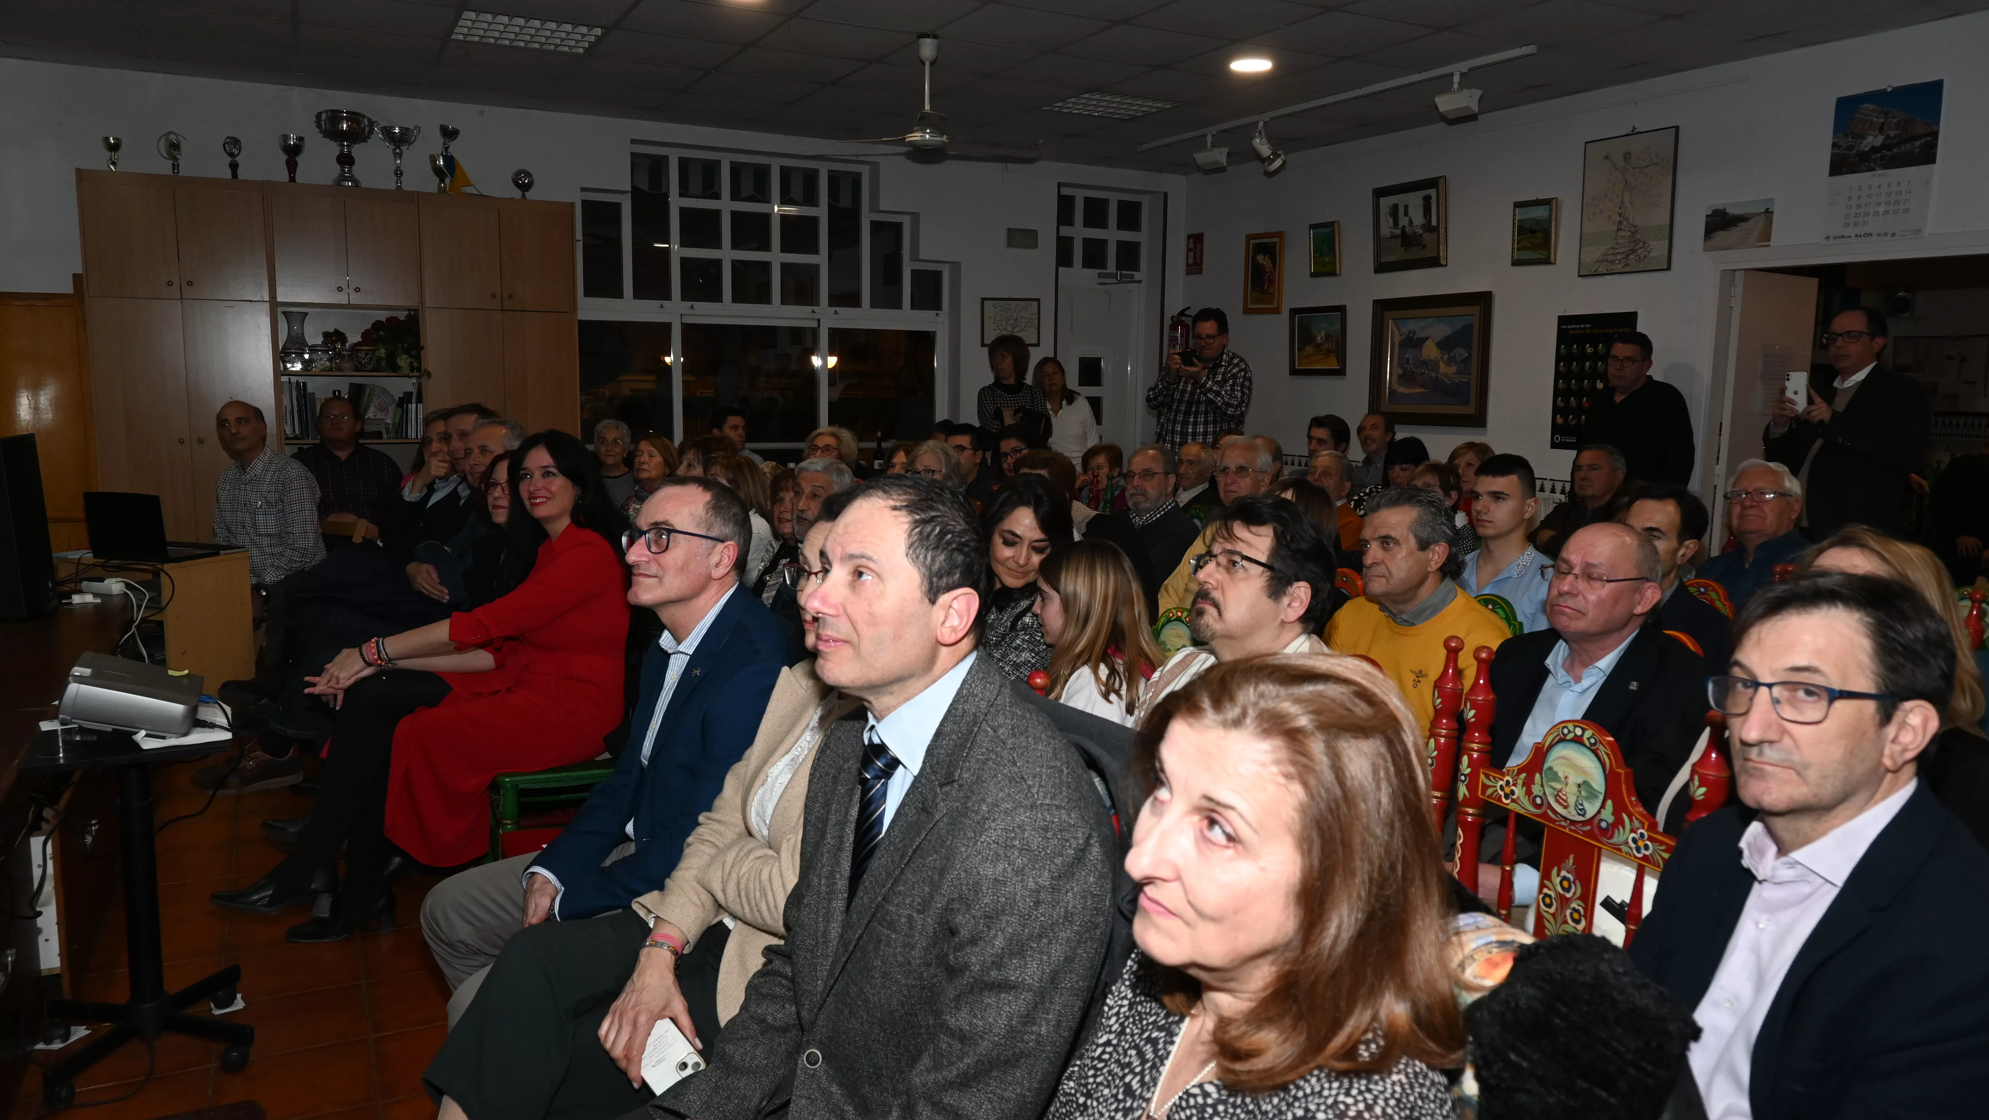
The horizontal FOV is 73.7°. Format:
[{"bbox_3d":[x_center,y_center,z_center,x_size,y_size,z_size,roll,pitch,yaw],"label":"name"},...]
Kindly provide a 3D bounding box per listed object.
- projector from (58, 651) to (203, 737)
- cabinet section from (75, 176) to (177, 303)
[{"bbox_3d":[-1.772,0.281,2.732,0.220,0.083,0.275,14,1,-28],"label":"projector"},{"bbox_3d":[-4.172,-1.559,6.448,0.380,0.578,0.420,-3,9,-28],"label":"cabinet section"}]

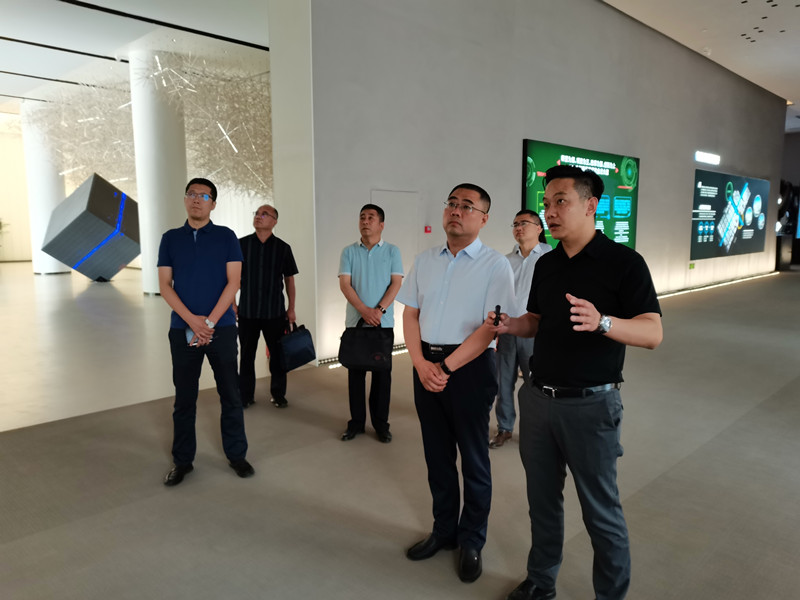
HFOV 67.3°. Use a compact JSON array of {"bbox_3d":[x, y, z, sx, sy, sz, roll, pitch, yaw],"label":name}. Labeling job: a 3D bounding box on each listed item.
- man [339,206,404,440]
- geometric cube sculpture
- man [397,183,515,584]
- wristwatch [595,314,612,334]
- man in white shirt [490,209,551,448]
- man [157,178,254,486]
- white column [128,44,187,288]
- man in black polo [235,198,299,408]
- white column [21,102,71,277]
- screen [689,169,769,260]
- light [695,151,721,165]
[{"bbox_3d":[-0.228,0.164,4.354,0.493,1.711,0.362,1,7,6],"label":"man"},{"bbox_3d":[-8.454,-1.963,16.888,1.812,1.812,1.812,-34,-46,16],"label":"geometric cube sculpture"},{"bbox_3d":[0.261,0.352,2.729,0.533,1.741,0.403,4,8,30],"label":"man"},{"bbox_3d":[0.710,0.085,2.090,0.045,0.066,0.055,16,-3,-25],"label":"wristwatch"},{"bbox_3d":[0.887,0.172,4.360,0.513,1.691,0.362,3,8,26],"label":"man in white shirt"},{"bbox_3d":[-1.218,0.187,3.702,0.574,1.832,0.403,0,7,0],"label":"man"},{"bbox_3d":[-5.238,-2.725,13.300,1.067,5.234,1.067,7,10,44],"label":"white column"},{"bbox_3d":[-1.183,0.053,5.211,0.523,1.721,0.362,2,7,17],"label":"man in black polo"},{"bbox_3d":[-11.278,-3.476,19.169,1.067,5.284,1.067,7,10,44],"label":"white column"},{"bbox_3d":[9.550,-2.383,17.117,0.101,2.234,6.643,7,10,44],"label":"screen"},{"bbox_3d":[7.814,-3.571,15.158,0.081,0.211,1.812,7,10,44],"label":"light"}]

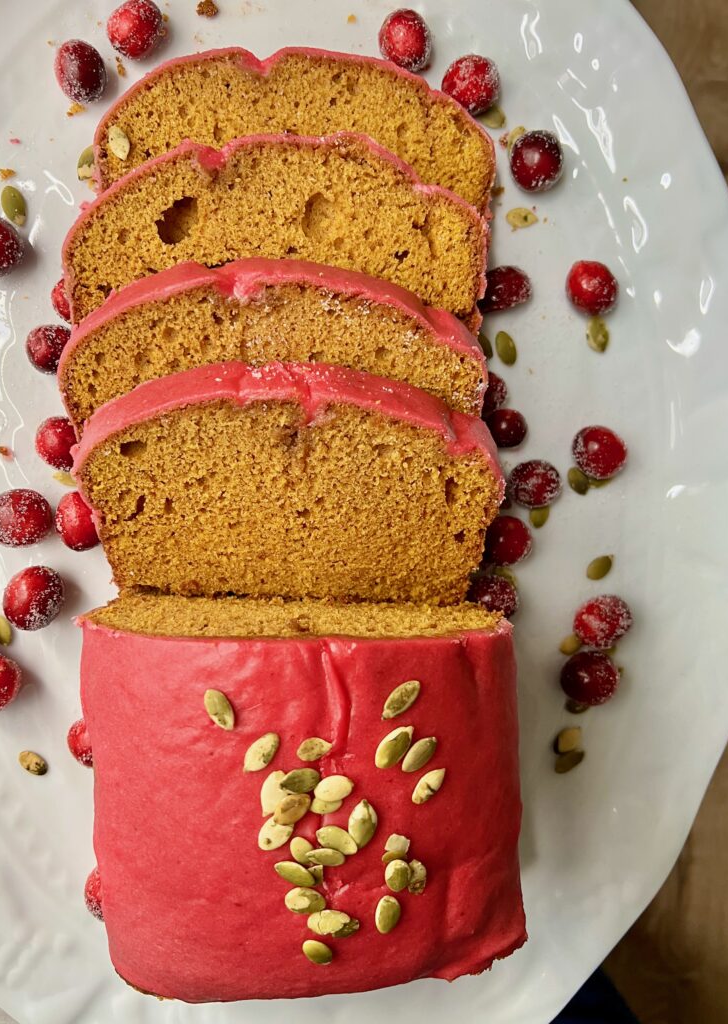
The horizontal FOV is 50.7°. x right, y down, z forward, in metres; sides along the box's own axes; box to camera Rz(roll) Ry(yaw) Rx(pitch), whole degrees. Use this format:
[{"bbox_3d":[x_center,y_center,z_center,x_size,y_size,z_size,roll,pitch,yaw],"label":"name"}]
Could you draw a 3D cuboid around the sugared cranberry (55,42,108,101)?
[{"bbox_3d":[-0.090,-0.141,0.245,0.015,0.015,0.020,-14,94,1],"label":"sugared cranberry"}]

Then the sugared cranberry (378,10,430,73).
[{"bbox_3d":[0.014,-0.163,0.266,0.018,0.018,0.019,0,90,0],"label":"sugared cranberry"}]

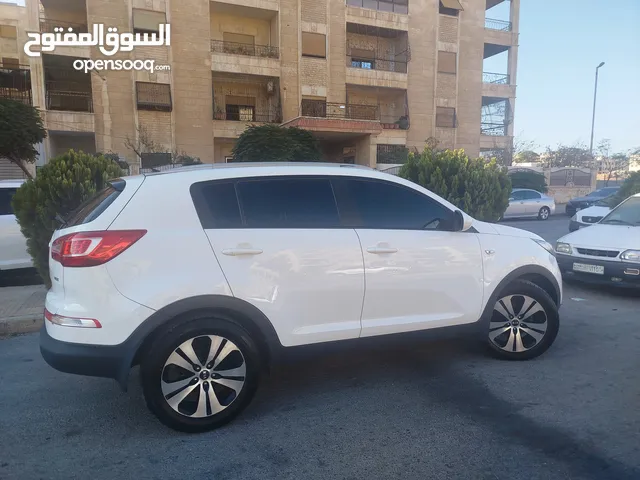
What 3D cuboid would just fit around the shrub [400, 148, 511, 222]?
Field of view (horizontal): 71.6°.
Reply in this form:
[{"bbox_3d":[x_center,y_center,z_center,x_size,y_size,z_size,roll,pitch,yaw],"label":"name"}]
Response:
[{"bbox_3d":[2.381,-0.582,7.846,1.964,1.968,1.755,-3,7,-25],"label":"shrub"}]

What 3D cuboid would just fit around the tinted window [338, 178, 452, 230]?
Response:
[{"bbox_3d":[0.588,-0.262,3.332,0.970,0.400,0.070,-3,-12,-26],"label":"tinted window"}]

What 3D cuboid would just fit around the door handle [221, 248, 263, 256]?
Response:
[{"bbox_3d":[-0.470,0.072,2.677,0.245,0.050,0.055,-3,7,-25],"label":"door handle"}]

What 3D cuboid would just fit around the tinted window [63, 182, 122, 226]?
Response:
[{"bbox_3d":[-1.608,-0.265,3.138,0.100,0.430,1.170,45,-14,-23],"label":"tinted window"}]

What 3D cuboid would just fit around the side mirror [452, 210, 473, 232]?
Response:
[{"bbox_3d":[1.046,-0.137,3.279,0.130,0.165,0.200,-3,7,-25],"label":"side mirror"}]

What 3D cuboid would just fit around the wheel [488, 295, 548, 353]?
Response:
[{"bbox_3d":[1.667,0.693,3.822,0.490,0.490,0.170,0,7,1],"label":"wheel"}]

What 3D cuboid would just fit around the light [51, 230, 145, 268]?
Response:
[{"bbox_3d":[-1.298,0.034,2.570,0.500,0.215,0.420,-3,6,-26],"label":"light"}]

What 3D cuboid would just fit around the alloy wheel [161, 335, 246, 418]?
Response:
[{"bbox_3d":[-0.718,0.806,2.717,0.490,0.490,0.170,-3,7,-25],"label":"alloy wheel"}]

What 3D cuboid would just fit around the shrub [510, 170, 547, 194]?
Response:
[{"bbox_3d":[11.242,-2.622,24.246,2.245,2.271,2.245,-3,7,-25],"label":"shrub"}]

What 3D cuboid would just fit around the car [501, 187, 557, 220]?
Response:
[{"bbox_3d":[8.364,-1.615,19.906,4.500,1.450,1.760,-3,7,-25],"label":"car"}]

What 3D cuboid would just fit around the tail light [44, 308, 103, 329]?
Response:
[{"bbox_3d":[-1.408,0.448,2.513,0.320,0.100,0.360,-3,6,-26],"label":"tail light"}]

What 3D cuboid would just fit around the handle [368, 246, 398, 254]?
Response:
[{"bbox_3d":[0.439,0.071,3.147,0.245,0.047,0.060,-3,6,-26],"label":"handle"}]

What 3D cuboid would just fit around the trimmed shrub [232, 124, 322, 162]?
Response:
[{"bbox_3d":[-1.767,-2.686,18.622,3.550,3.950,3.370,0,6,0],"label":"trimmed shrub"}]

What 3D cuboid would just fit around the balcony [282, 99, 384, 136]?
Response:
[{"bbox_3d":[0.581,-5.978,22.549,4.350,1.380,2.800,-2,6,-19],"label":"balcony"}]

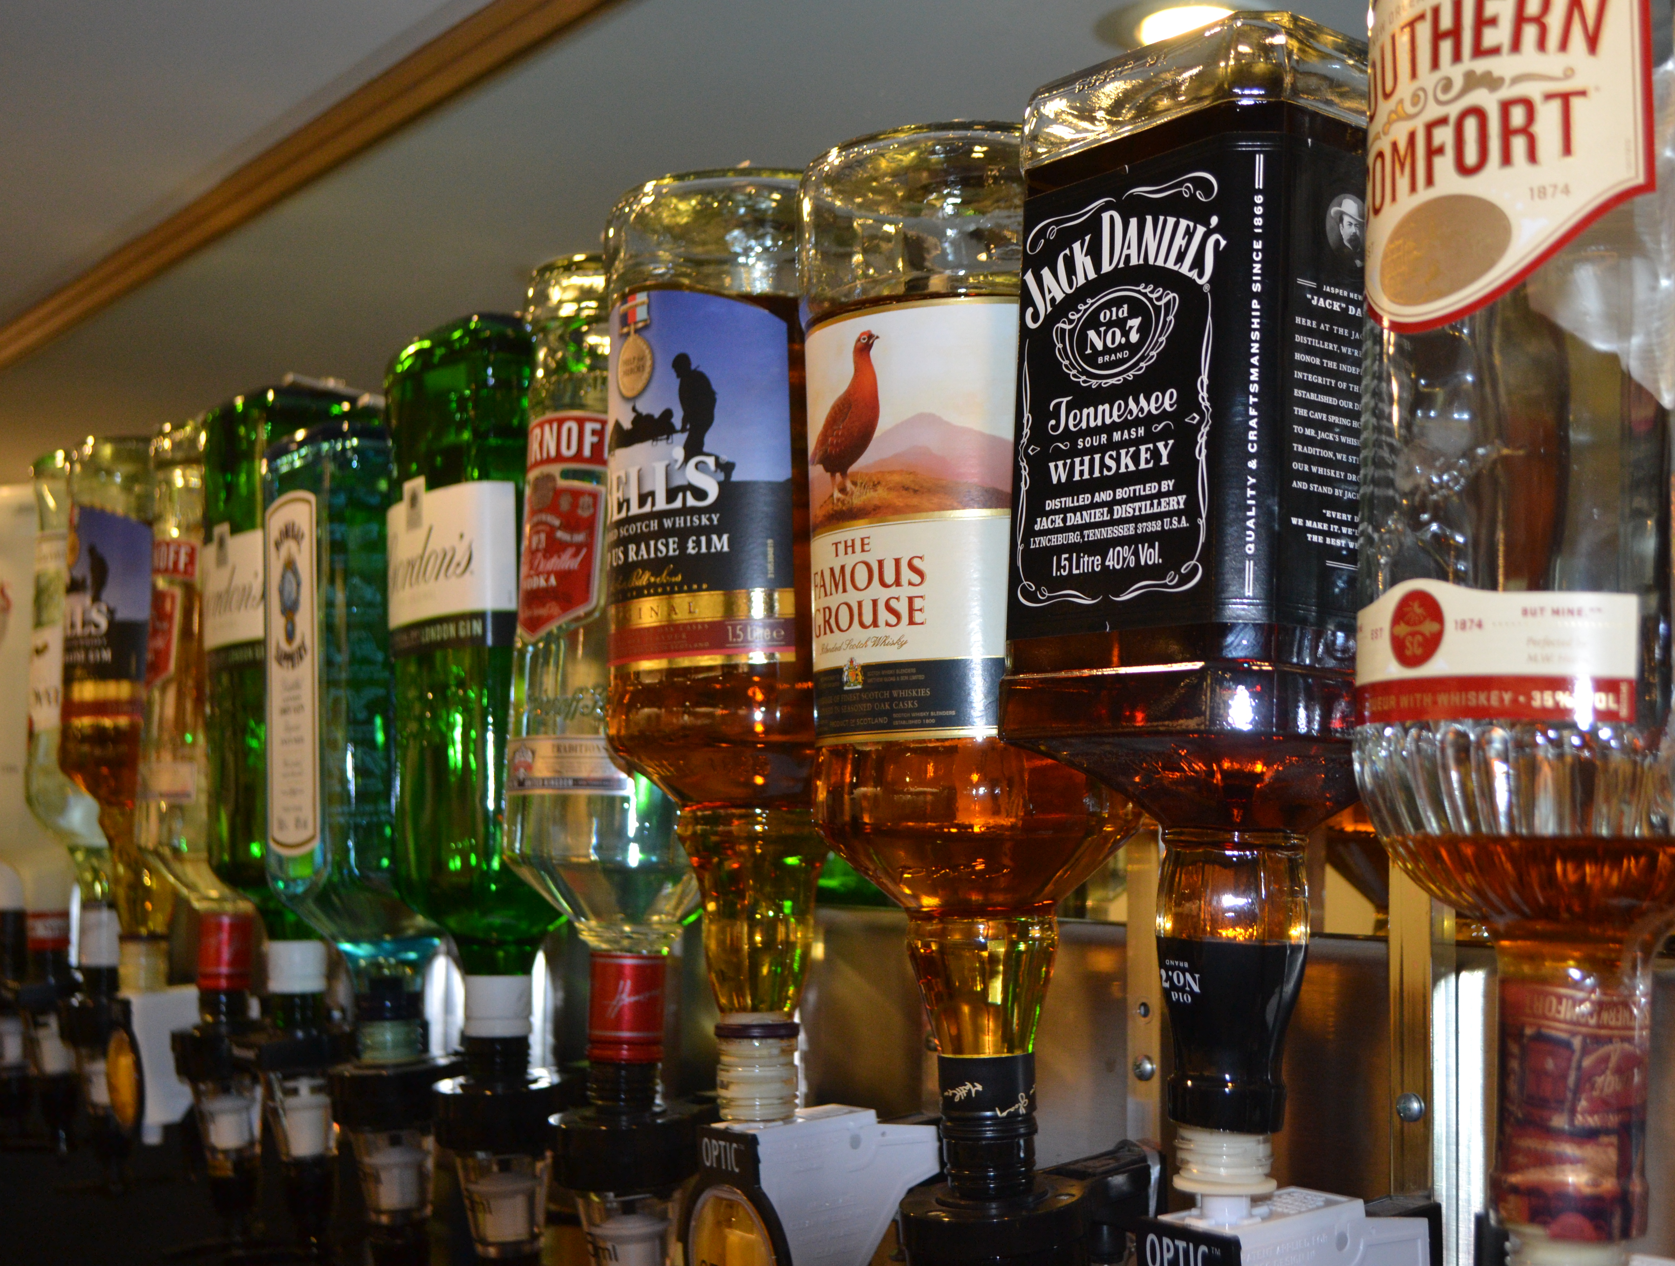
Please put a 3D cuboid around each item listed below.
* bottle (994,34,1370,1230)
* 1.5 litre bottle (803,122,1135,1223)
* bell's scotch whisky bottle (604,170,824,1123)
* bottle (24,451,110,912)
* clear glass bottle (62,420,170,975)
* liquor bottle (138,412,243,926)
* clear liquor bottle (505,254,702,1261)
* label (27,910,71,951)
[{"bbox_3d":[0.114,0.002,0.629,0.100,0.319,0.100,8,-9,-39],"label":"bottle"},{"bbox_3d":[0.046,0.015,0.731,0.106,0.345,0.106,-1,-5,0],"label":"1.5 litre bottle"},{"bbox_3d":[-0.030,0.008,0.822,0.108,0.338,0.108,0,-5,0],"label":"bell's scotch whisky bottle"},{"bbox_3d":[-0.497,0.047,1.510,0.097,0.339,0.097,4,-6,-35],"label":"bottle"},{"bbox_3d":[-0.433,0.052,1.407,0.108,0.346,0.108,4,-6,-35],"label":"clear glass bottle"},{"bbox_3d":[-0.359,0.035,1.315,0.101,0.321,0.101,4,-6,-35],"label":"liquor bottle"},{"bbox_3d":[-0.083,0.038,0.922,0.101,0.375,0.101,2,-5,0],"label":"clear liquor bottle"},{"bbox_3d":[-0.567,0.214,1.594,0.031,0.029,0.031,4,-6,-35],"label":"label"}]

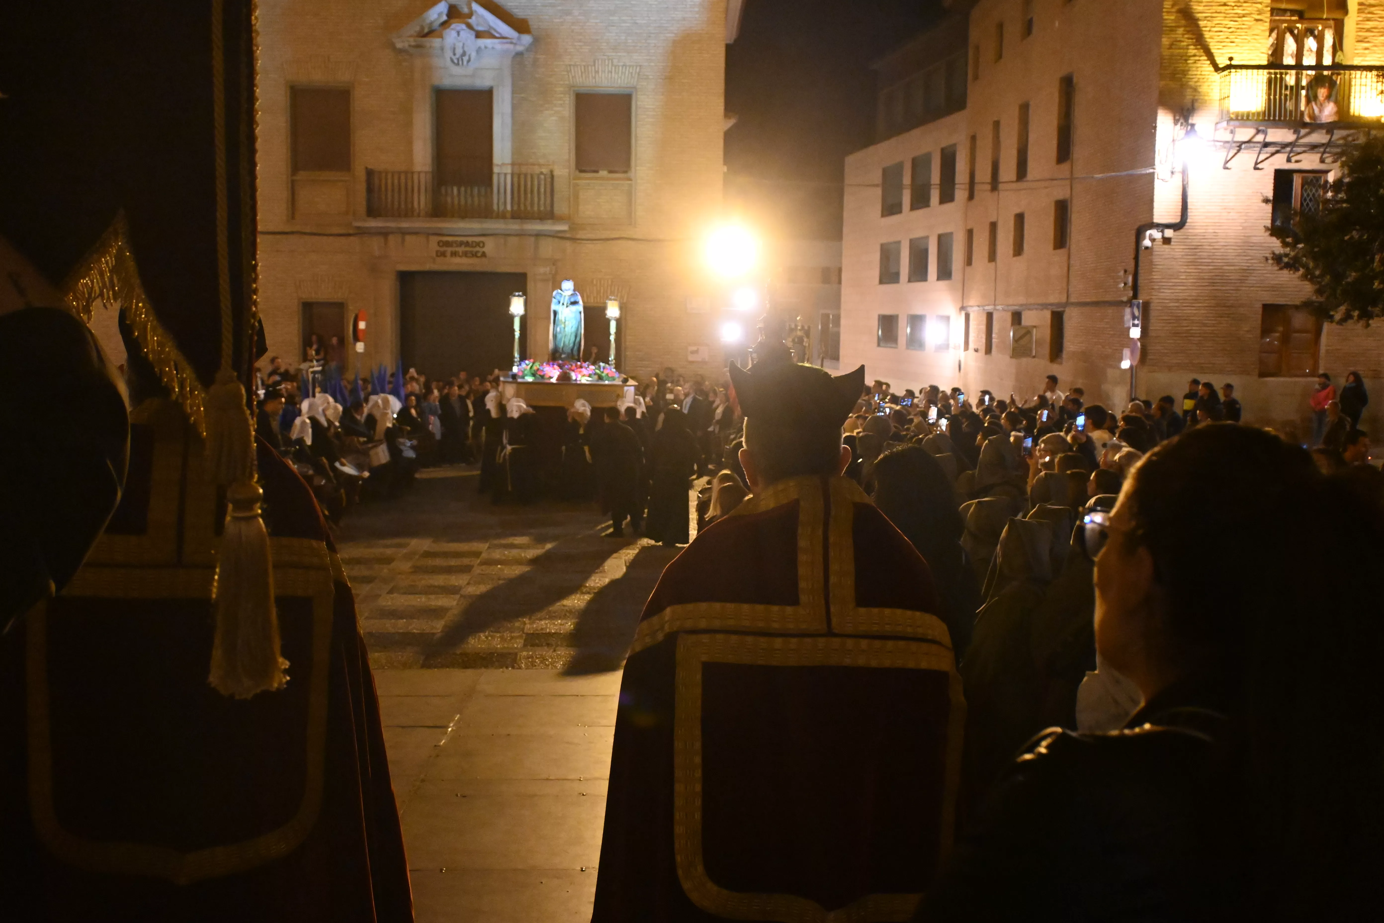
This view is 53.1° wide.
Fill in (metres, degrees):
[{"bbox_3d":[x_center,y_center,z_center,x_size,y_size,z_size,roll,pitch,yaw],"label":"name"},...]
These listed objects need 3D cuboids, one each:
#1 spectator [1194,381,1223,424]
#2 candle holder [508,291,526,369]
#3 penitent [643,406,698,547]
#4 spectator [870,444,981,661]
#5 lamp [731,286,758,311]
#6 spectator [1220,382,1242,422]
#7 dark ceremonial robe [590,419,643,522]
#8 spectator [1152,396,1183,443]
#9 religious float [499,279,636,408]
[{"bbox_3d":[9.495,-0.614,25.568,0.360,1.690,0.480,-1,6,-15],"label":"spectator"},{"bbox_3d":[-3.060,-2.244,24.102,0.280,1.400,0.280,0,6,-5],"label":"candle holder"},{"bbox_3d":[-0.275,0.186,17.778,0.580,1.740,0.420,-1,6,-17],"label":"penitent"},{"bbox_3d":[0.799,0.761,5.009,0.450,1.640,0.320,-1,6,-11],"label":"spectator"},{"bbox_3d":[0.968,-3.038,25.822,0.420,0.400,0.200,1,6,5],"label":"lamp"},{"bbox_3d":[9.962,-0.565,25.673,0.340,1.760,0.480,-2,7,-23],"label":"spectator"},{"bbox_3d":[-0.997,0.121,18.369,0.630,1.380,0.420,-2,7,-22],"label":"dark ceremonial robe"},{"bbox_3d":[7.563,-0.177,22.097,0.360,1.720,0.480,1,6,3],"label":"spectator"},{"bbox_3d":[-2.074,-2.054,23.411,2.150,2.020,2.900,0,6,-5],"label":"religious float"}]

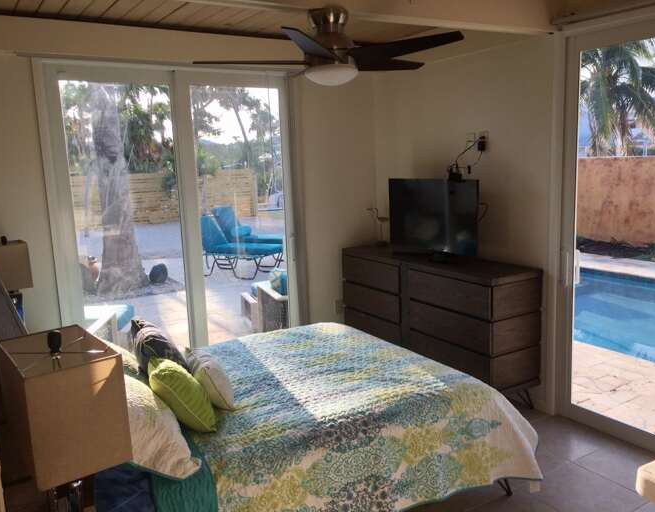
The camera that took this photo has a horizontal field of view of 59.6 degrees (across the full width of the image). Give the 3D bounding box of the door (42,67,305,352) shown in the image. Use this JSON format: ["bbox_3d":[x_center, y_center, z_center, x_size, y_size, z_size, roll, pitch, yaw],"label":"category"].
[{"bbox_3d":[-1.085,-0.185,4.460,1.876,2.415,0.100,-7,10,-30],"label":"door"}]

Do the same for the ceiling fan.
[{"bbox_3d":[0.014,-1.003,2.735,1.260,0.360,1.260,-7,10,-30],"label":"ceiling fan"}]

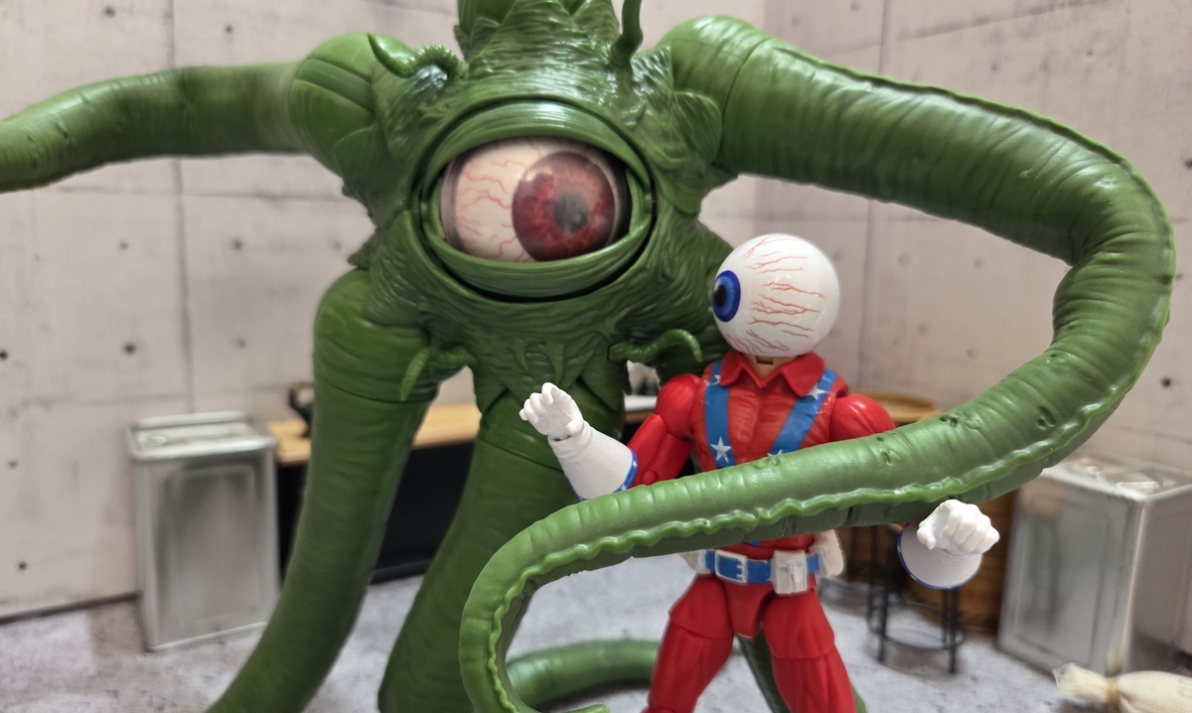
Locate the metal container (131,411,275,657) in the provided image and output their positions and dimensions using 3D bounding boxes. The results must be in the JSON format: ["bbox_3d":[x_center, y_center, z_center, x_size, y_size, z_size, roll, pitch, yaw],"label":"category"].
[{"bbox_3d":[-0.155,0.066,0.315,0.047,0.075,0.047,-4,12,-32],"label":"metal container"}]

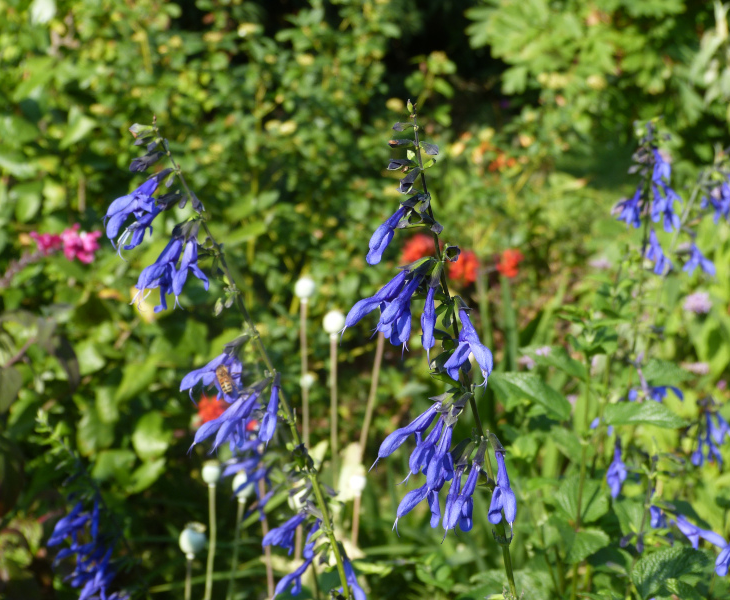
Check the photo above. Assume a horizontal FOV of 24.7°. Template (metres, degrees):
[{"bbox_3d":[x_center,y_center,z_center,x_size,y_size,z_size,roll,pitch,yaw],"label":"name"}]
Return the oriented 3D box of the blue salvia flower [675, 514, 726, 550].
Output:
[{"bbox_3d":[0.222,0.154,1.100,0.034,0.024,0.025,7,14,29],"label":"blue salvia flower"}]

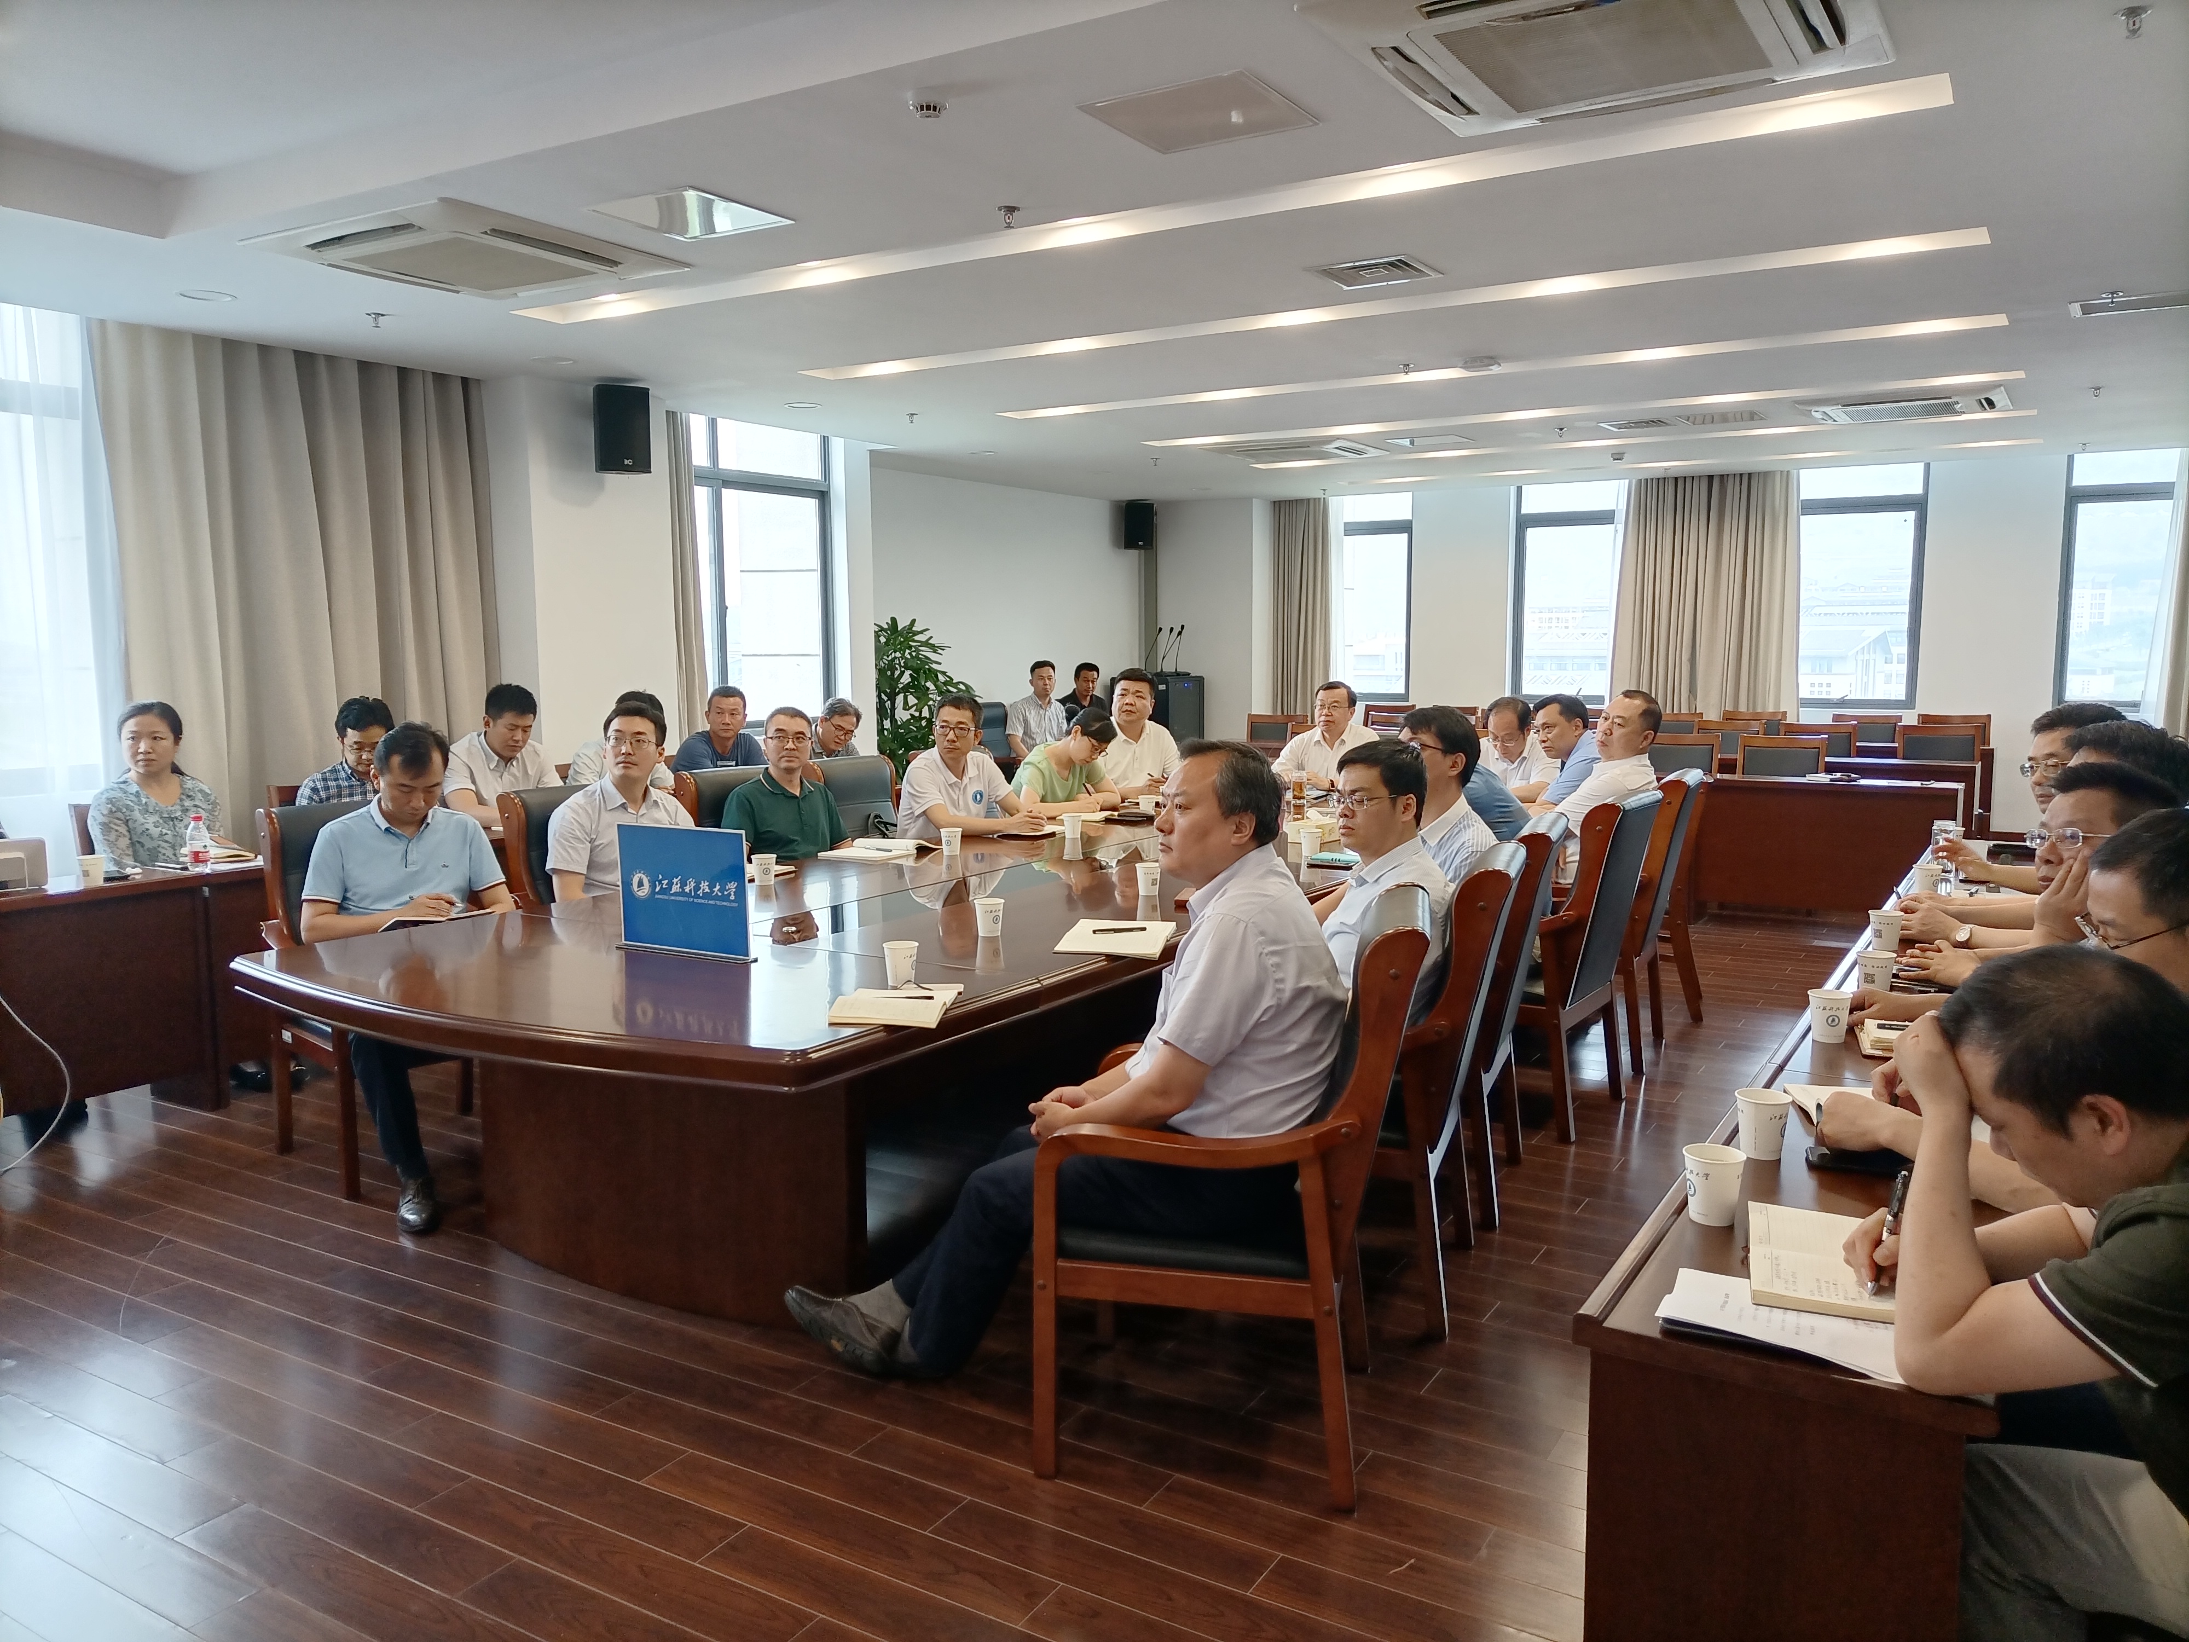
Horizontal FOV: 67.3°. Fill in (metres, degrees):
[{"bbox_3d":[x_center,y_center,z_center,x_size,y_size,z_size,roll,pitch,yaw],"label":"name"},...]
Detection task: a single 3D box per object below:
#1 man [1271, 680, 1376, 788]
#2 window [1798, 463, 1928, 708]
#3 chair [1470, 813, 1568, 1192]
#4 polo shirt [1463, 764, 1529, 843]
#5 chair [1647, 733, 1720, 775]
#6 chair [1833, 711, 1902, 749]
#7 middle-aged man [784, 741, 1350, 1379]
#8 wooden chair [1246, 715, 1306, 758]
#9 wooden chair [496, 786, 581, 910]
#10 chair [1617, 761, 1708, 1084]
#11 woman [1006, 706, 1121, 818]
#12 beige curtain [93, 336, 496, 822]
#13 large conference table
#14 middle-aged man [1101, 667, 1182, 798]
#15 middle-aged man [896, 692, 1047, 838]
[{"bbox_3d":[1.093,0.000,7.569,0.550,1.270,0.800,3,7,26],"label":"man"},{"bbox_3d":[5.254,-1.636,11.561,0.965,1.680,0.120,4,8,31],"label":"window"},{"bbox_3d":[0.884,0.491,4.385,0.660,0.990,0.580,2,7,20],"label":"chair"},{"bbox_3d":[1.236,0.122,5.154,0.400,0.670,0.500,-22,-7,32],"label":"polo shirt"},{"bbox_3d":[3.249,-0.008,9.339,0.460,0.920,0.520,3,7,31],"label":"chair"},{"bbox_3d":[5.417,-0.259,11.631,0.460,0.920,0.520,3,7,31],"label":"chair"},{"bbox_3d":[-0.066,0.482,3.083,1.080,1.270,0.540,1,6,14],"label":"middle-aged man"},{"bbox_3d":[1.297,-0.310,12.186,0.470,0.940,0.530,4,7,32],"label":"wooden chair"},{"bbox_3d":[-1.404,0.392,5.107,0.630,1.030,0.600,6,8,44],"label":"wooden chair"},{"bbox_3d":[1.739,0.326,5.786,0.660,0.990,0.580,3,7,26],"label":"chair"},{"bbox_3d":[-0.076,0.088,7.349,0.820,1.180,0.500,4,7,35],"label":"woman"},{"bbox_3d":[-3.401,-0.670,7.215,0.200,2.700,1.750,4,7,32],"label":"beige curtain"},{"bbox_3d":[0.094,0.495,5.448,1.760,0.750,5.366,4,8,31],"label":"large conference table"},{"bbox_3d":[0.260,-0.002,7.282,0.570,1.340,0.800,-2,6,-19],"label":"middle-aged man"},{"bbox_3d":[-0.440,0.144,6.388,0.540,1.240,0.820,-5,8,-38],"label":"middle-aged man"}]

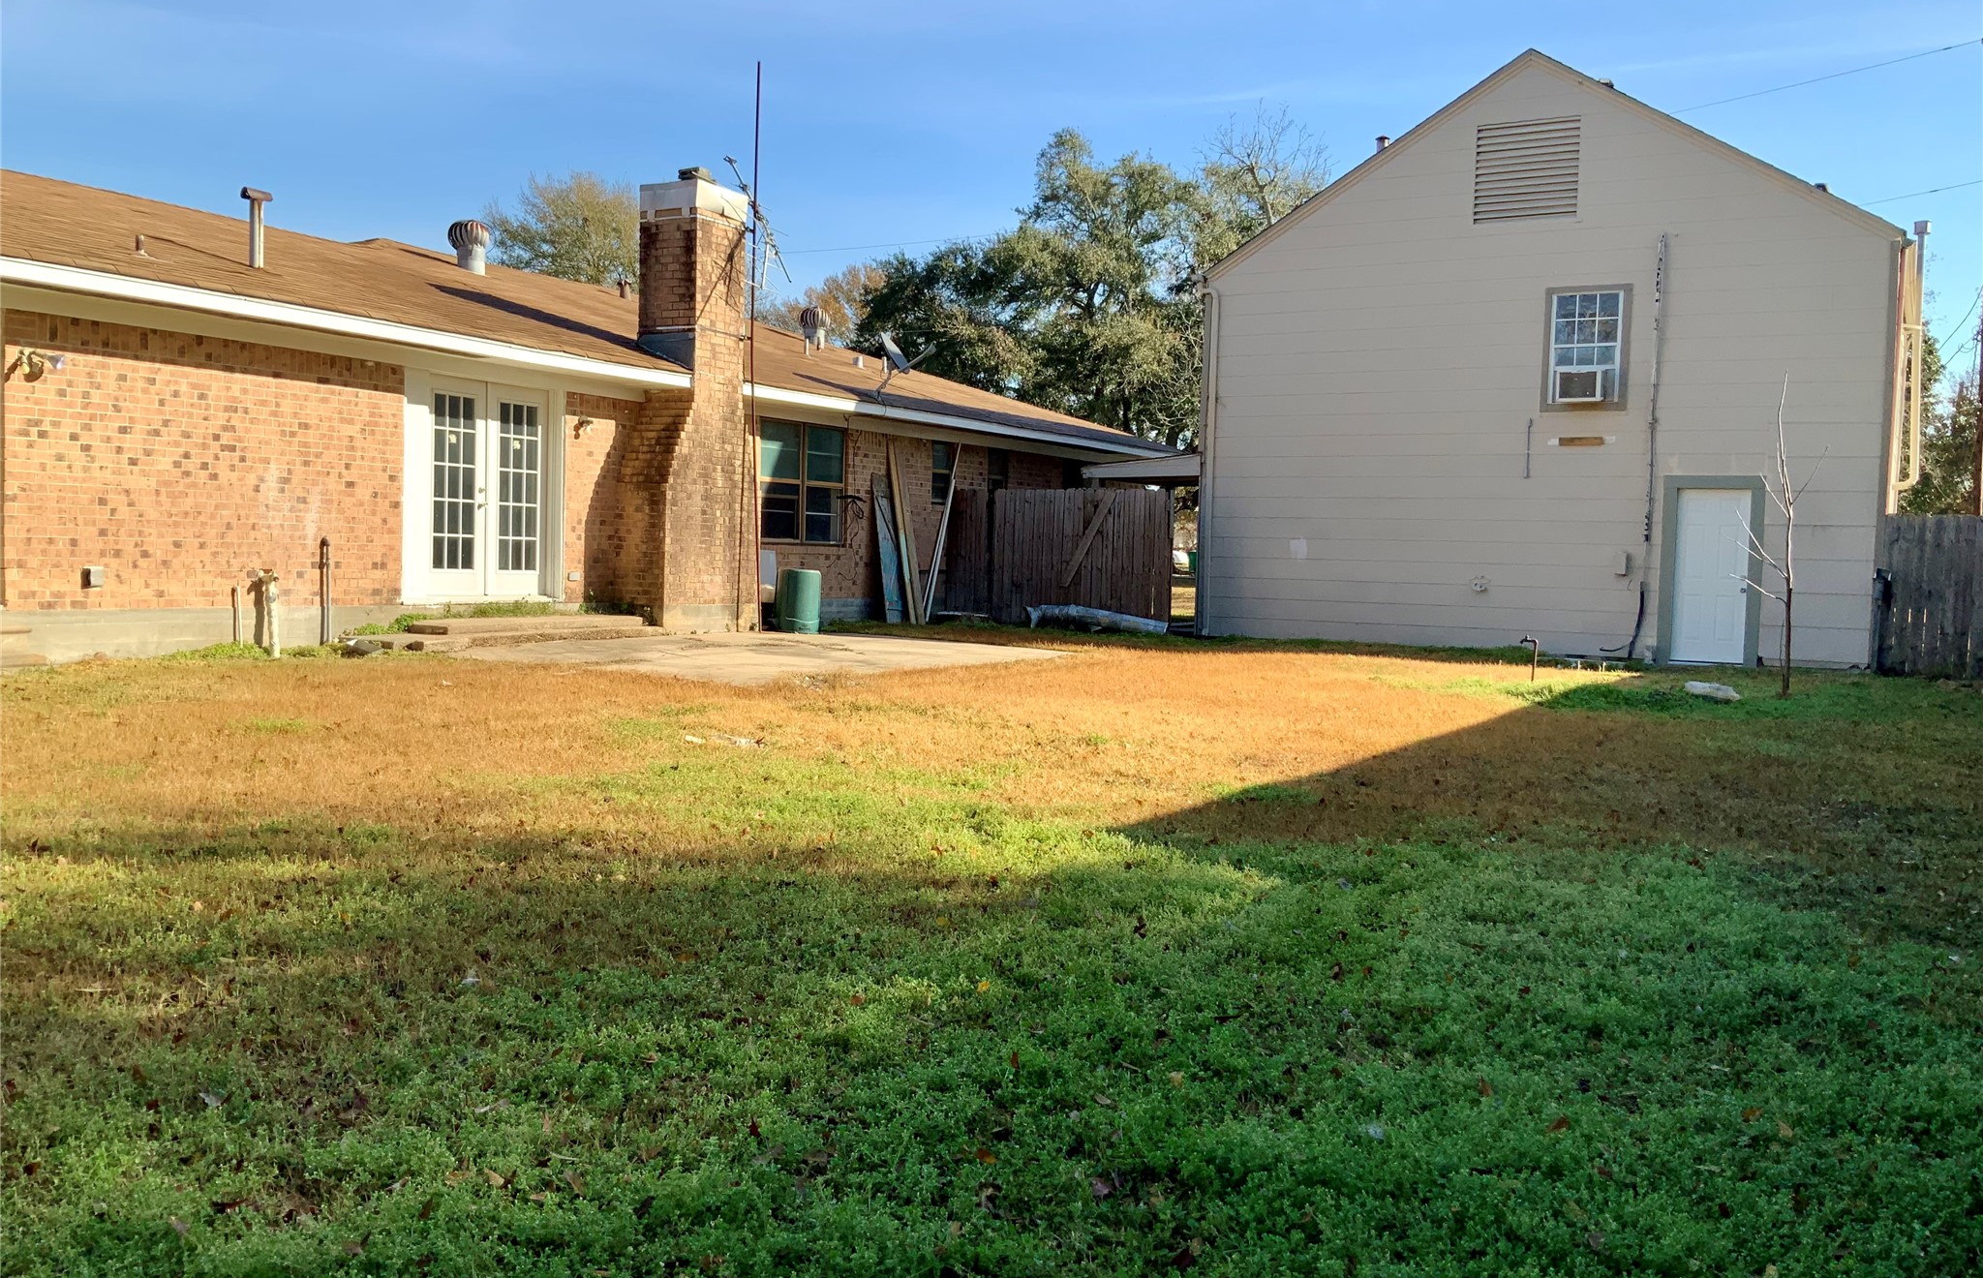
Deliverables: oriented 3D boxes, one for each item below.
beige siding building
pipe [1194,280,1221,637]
[{"bbox_3d":[8.445,-3.689,24.103,8.430,7.470,8.000,3,3,30],"label":"beige siding building"},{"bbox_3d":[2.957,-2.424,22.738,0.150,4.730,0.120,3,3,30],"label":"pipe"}]

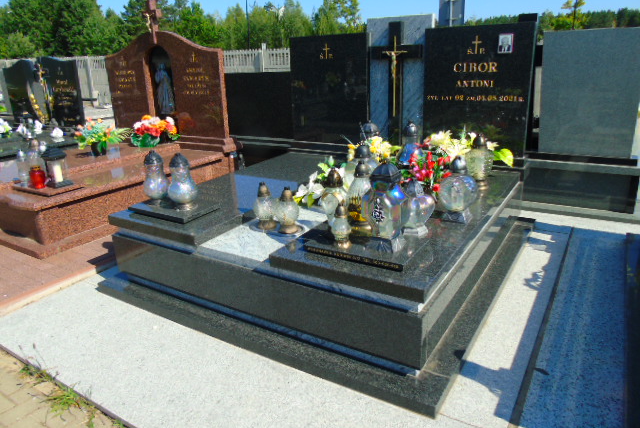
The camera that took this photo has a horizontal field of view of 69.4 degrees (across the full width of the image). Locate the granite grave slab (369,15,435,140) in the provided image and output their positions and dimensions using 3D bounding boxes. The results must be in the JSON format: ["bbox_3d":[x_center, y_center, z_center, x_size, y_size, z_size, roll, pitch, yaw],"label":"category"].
[{"bbox_3d":[0.681,-1.102,3.934,0.570,1.072,0.075,9,21,31],"label":"granite grave slab"}]

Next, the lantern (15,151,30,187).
[{"bbox_3d":[-2.557,-0.390,3.949,0.100,0.295,0.100,9,21,31],"label":"lantern"}]

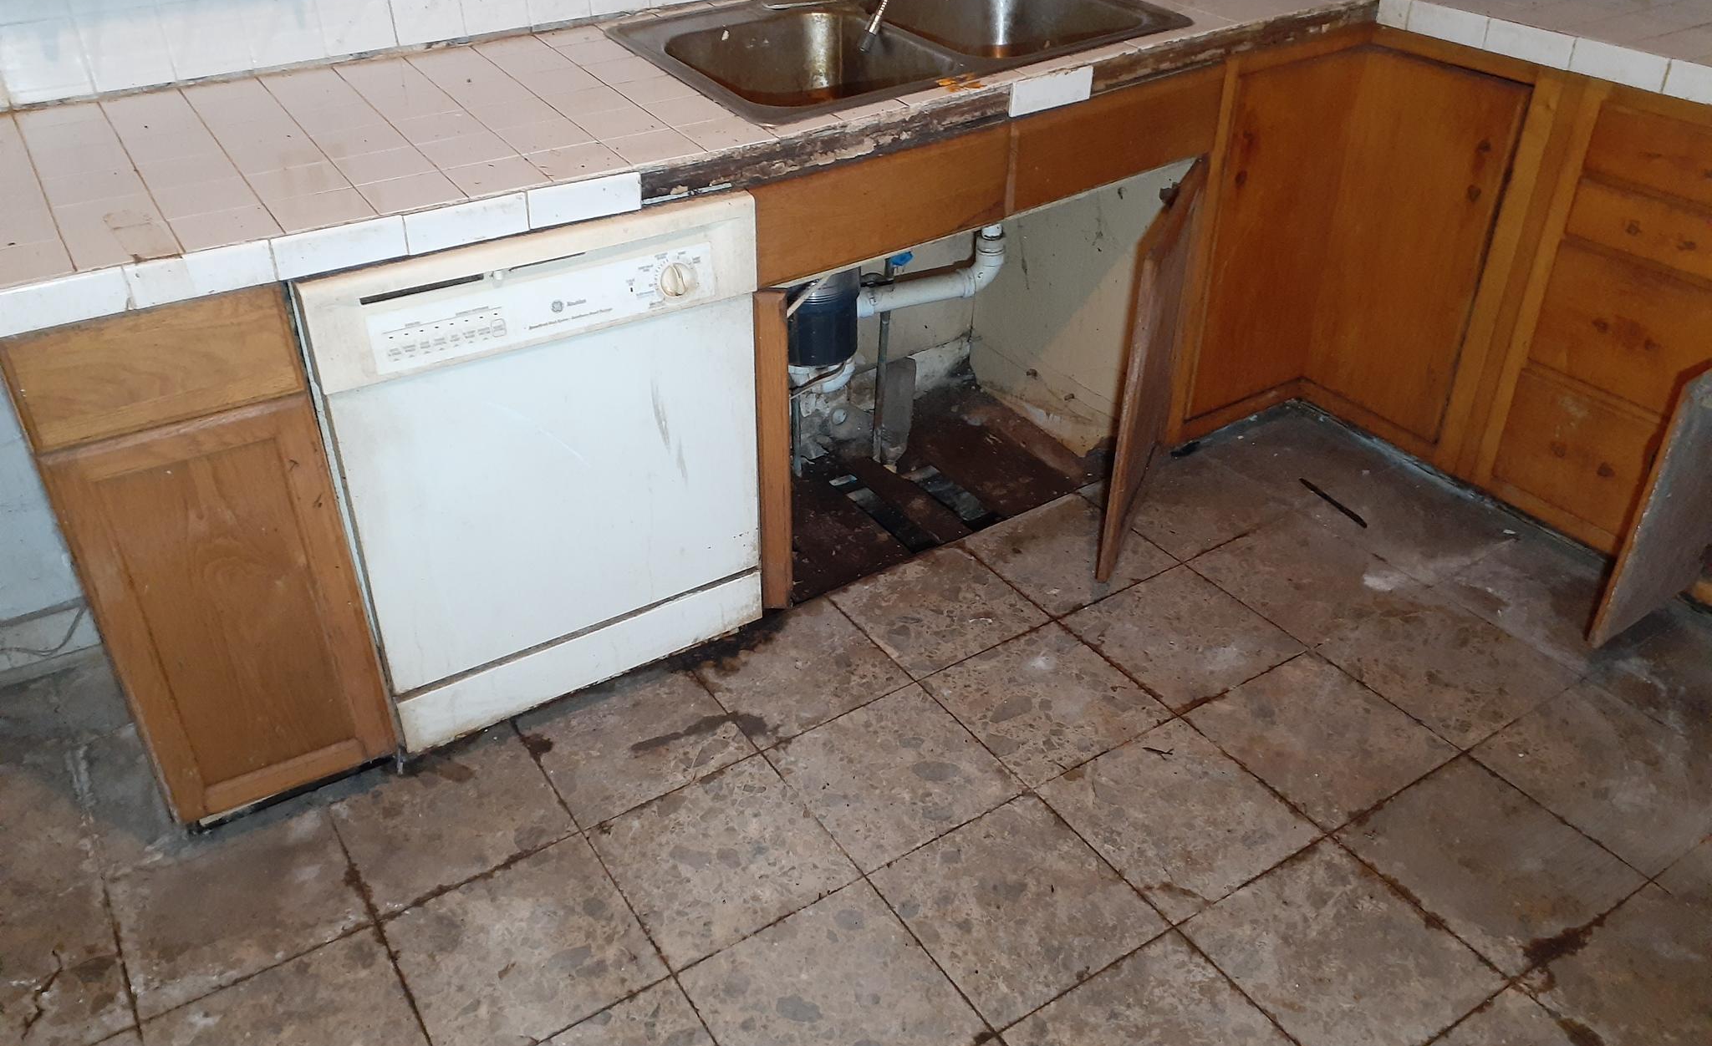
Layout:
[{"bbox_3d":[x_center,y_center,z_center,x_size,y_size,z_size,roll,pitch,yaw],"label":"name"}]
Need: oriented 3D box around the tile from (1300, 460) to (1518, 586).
[{"bbox_3d":[1.068,0.011,2.573,0.292,0.011,0.292,-20,38,-26],"label":"tile"}]

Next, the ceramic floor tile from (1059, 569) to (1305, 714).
[{"bbox_3d":[0.565,0.197,2.310,0.292,0.011,0.292,-20,38,-26],"label":"ceramic floor tile"}]

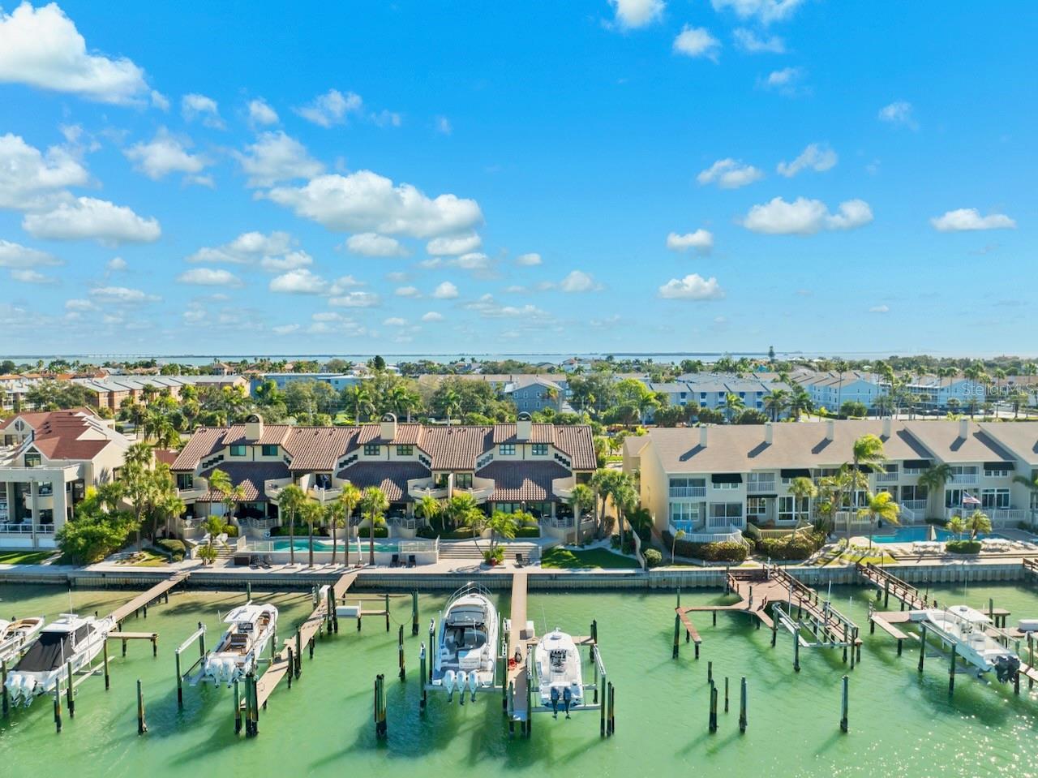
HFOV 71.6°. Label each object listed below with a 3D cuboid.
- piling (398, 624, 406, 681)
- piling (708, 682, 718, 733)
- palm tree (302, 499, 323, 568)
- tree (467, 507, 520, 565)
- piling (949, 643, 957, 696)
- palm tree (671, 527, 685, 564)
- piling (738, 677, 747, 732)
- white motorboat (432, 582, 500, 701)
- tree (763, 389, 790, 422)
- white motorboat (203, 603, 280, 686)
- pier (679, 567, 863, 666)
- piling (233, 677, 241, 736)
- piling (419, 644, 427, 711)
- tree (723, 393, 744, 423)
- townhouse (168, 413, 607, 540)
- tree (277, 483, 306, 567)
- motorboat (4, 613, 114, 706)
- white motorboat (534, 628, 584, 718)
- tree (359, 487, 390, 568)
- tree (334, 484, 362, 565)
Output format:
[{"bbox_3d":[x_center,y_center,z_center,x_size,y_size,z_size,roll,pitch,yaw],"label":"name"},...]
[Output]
[{"bbox_3d":[-7.761,17.616,47.978,0.310,3.705,0.310,0,3,0],"label":"piling"},{"bbox_3d":[10.450,17.115,38.787,0.380,2.900,0.340,0,3,0],"label":"piling"},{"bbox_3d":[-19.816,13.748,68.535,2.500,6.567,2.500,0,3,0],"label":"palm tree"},{"bbox_3d":[-2.397,13.277,65.428,4.600,4.800,3.800,0,3,0],"label":"tree"},{"bbox_3d":[25.827,16.683,42.825,0.320,3.200,0.320,0,3,0],"label":"piling"},{"bbox_3d":[14.208,14.084,64.470,1.250,3.100,1.150,0,3,0],"label":"palm tree"},{"bbox_3d":[12.066,17.006,38.782,0.320,3.100,0.320,0,3,0],"label":"piling"},{"bbox_3d":[-3.116,15.272,44.200,3.600,3.200,11.600,0,3,0],"label":"white motorboat"},{"bbox_3d":[67.992,4.585,189.970,7.200,8.900,6.800,0,3,0],"label":"tree"},{"bbox_3d":[-17.400,16.149,46.900,3.000,3.300,9.300,0,3,0],"label":"white motorboat"},{"bbox_3d":[17.700,17.175,58.400,13.400,3.400,18.200,0,3,0],"label":"pier"},{"bbox_3d":[-16.162,18.247,41.377,0.310,3.148,0.310,0,3,0],"label":"piling"},{"bbox_3d":[-5.832,17.616,43.842,0.330,4.102,0.330,0,3,0],"label":"piling"},{"bbox_3d":[56.434,5.048,189.990,6.200,8.100,6.000,0,3,0],"label":"tree"},{"bbox_3d":[-14.700,8.733,83.200,45.400,12.600,15.800,0,3,0],"label":"townhouse"},{"bbox_3d":[-20.311,12.146,64.466,2.600,7.350,2.500,0,3,0],"label":"tree"},{"bbox_3d":[-28.650,16.282,45.900,3.000,3.800,9.100,0,3,1],"label":"motorboat"},{"bbox_3d":[2.420,16.353,43.600,2.900,3.200,8.400,0,3,2],"label":"white motorboat"},{"bbox_3d":[-14.093,13.210,69.263,2.800,7.535,2.800,0,3,0],"label":"tree"},{"bbox_3d":[-15.178,12.118,63.966,2.350,7.400,2.300,0,3,0],"label":"tree"}]

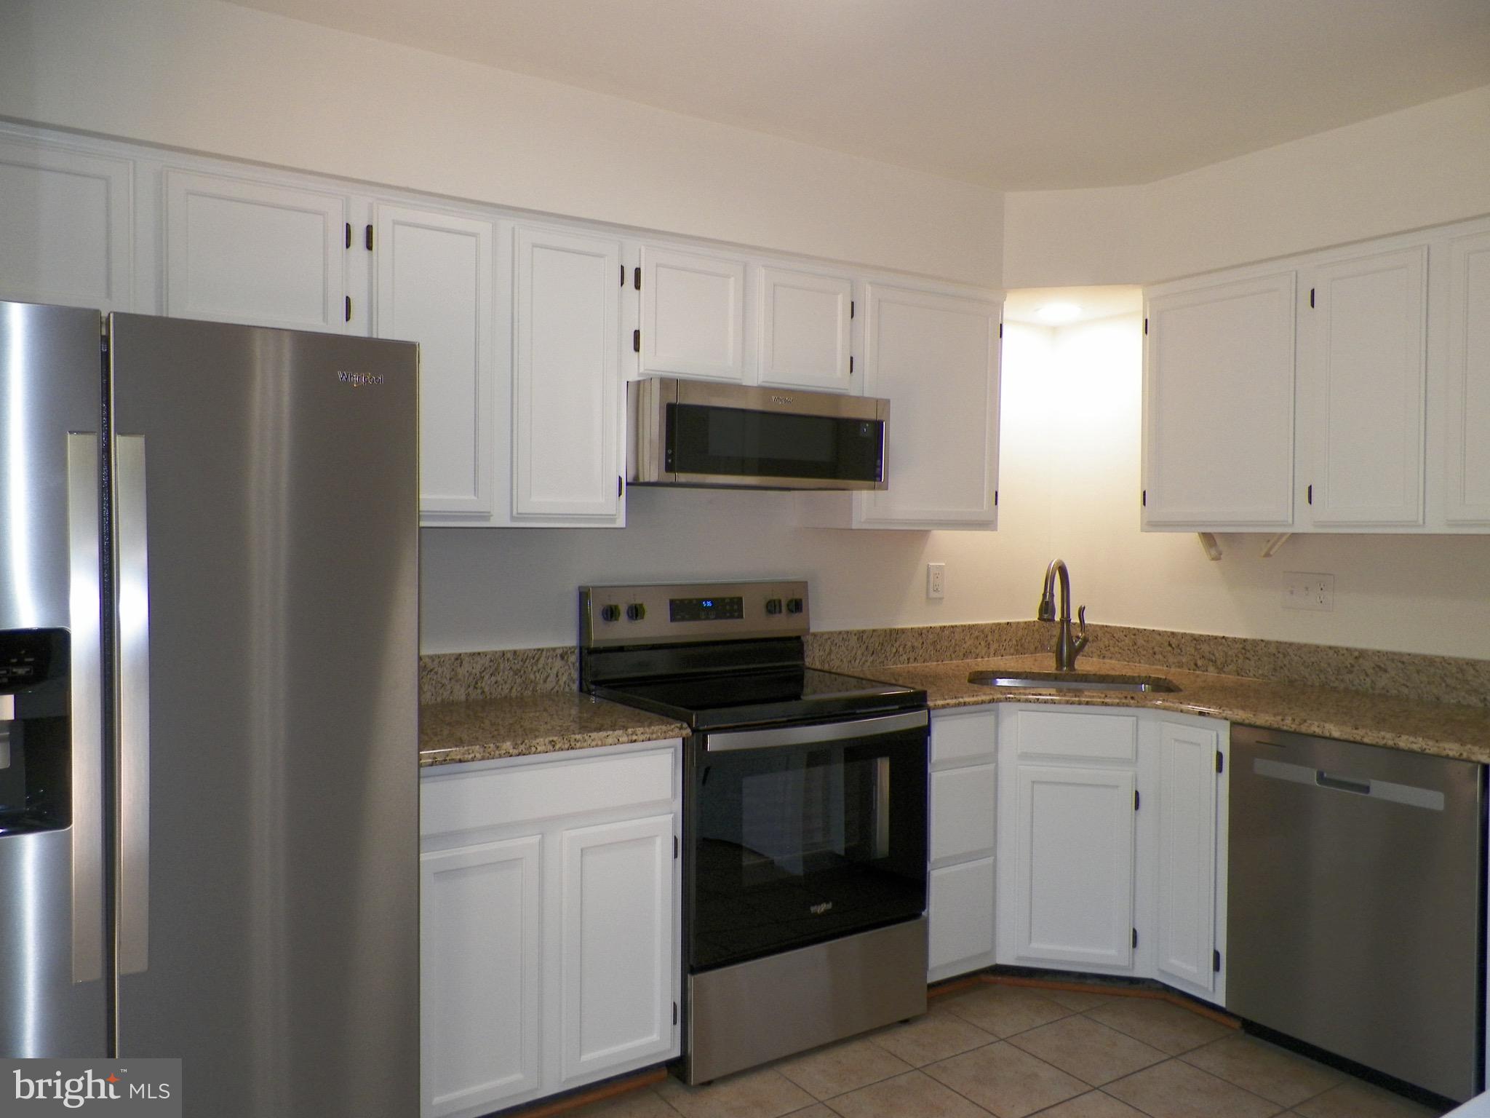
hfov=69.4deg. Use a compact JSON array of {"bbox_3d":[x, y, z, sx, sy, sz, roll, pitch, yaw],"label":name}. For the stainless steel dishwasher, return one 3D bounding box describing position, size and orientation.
[{"bbox_3d":[1.712,0.851,2.800,0.599,0.810,0.602,-1,2,-33],"label":"stainless steel dishwasher"}]

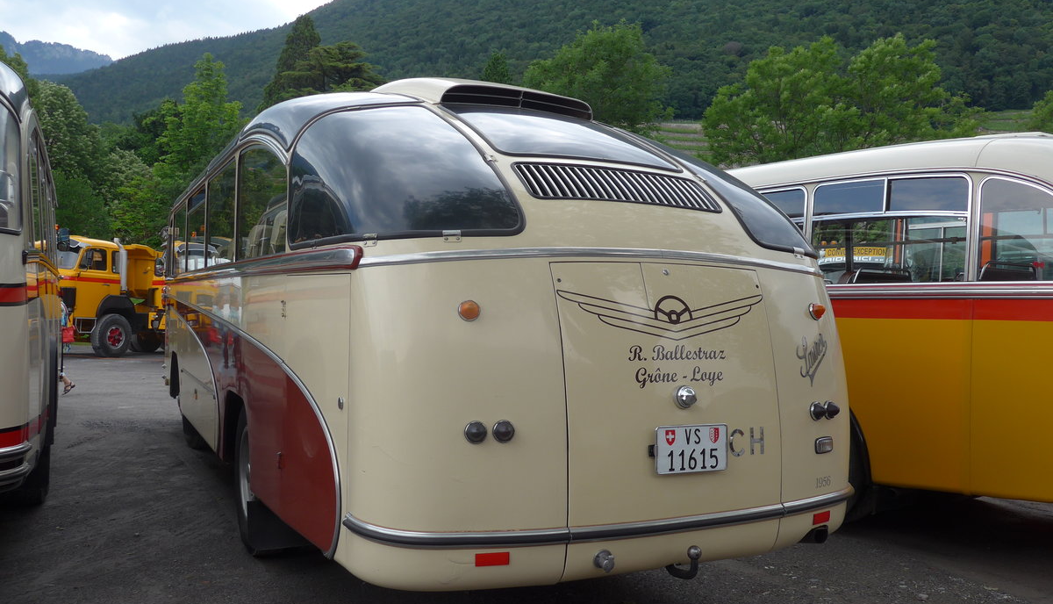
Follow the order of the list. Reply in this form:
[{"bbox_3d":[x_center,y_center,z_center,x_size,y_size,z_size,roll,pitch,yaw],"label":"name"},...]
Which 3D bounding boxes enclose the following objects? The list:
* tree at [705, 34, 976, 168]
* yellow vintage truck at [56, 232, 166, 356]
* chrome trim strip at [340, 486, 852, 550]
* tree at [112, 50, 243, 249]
[{"bbox_3d":[10.359,-3.727,28.961,9.000,10.110,7.500,1,1,20],"label":"tree"},{"bbox_3d":[-10.081,-0.172,23.625,2.450,2.850,7.000,1,1,27],"label":"yellow vintage truck"},{"bbox_3d":[0.461,0.776,3.309,2.220,0.065,0.520,0,1,-25],"label":"chrome trim strip"},{"bbox_3d":[-15.632,-5.155,39.946,5.900,12.090,5.600,0,1,-21],"label":"tree"}]

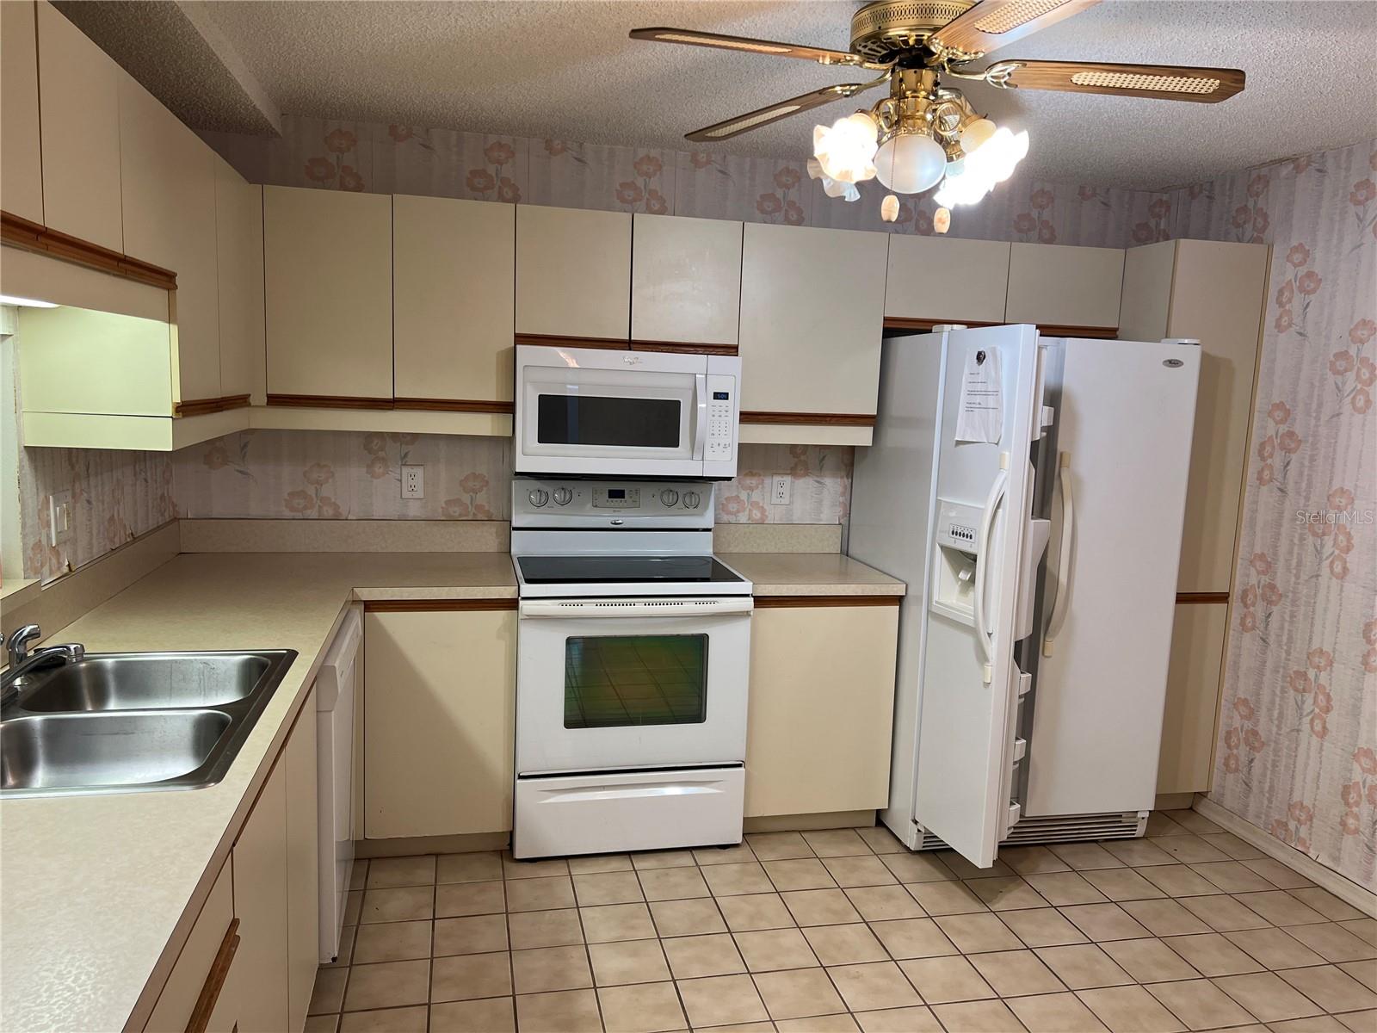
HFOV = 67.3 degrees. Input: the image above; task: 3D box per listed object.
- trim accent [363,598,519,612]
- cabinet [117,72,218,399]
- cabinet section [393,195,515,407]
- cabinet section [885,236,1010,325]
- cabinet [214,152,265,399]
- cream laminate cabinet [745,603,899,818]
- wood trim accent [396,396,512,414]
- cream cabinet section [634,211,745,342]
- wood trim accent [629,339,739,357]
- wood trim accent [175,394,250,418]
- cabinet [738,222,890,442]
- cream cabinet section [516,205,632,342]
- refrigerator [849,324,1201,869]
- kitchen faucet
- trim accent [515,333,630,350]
[{"bbox_3d":[-0.762,0.276,3.202,0.452,0.035,0.024,0,7,-12],"label":"trim accent"},{"bbox_3d":[-1.337,-0.588,2.361,0.325,0.638,0.809,0,7,-12],"label":"cabinet"},{"bbox_3d":[-0.790,-0.704,3.501,0.387,0.663,0.313,1,7,-13],"label":"cabinet section"},{"bbox_3d":[0.898,-0.863,3.860,0.477,0.309,0.313,1,7,-13],"label":"cabinet section"},{"bbox_3d":[-1.465,-0.664,2.973,0.334,0.653,0.450,0,7,-12],"label":"cabinet"},{"bbox_3d":[0.389,0.605,3.797,0.522,0.760,0.600,1,8,-12],"label":"cream laminate cabinet"},{"bbox_3d":[-0.772,-0.361,3.411,0.382,0.038,0.024,0,7,-12],"label":"wood trim accent"},{"bbox_3d":[-0.038,-0.810,3.656,0.382,0.433,0.313,1,7,-13],"label":"cream cabinet section"},{"bbox_3d":[-0.013,-0.576,3.542,0.378,0.037,0.022,1,8,-12],"label":"wood trim accent"},{"bbox_3d":[-1.280,-0.303,2.804,0.022,0.037,0.815,1,8,-12],"label":"wood trim accent"},{"bbox_3d":[0.400,-0.650,3.777,0.524,0.753,0.325,1,8,-12],"label":"cabinet"},{"bbox_3d":[-0.411,-0.814,3.571,0.382,0.433,0.313,1,7,-13],"label":"cream cabinet section"},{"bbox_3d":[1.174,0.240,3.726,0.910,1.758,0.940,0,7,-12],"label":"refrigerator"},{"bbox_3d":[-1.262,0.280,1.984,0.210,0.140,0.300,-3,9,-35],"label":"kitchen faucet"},{"bbox_3d":[-0.388,-0.580,3.465,0.379,0.038,0.024,0,7,-12],"label":"trim accent"}]

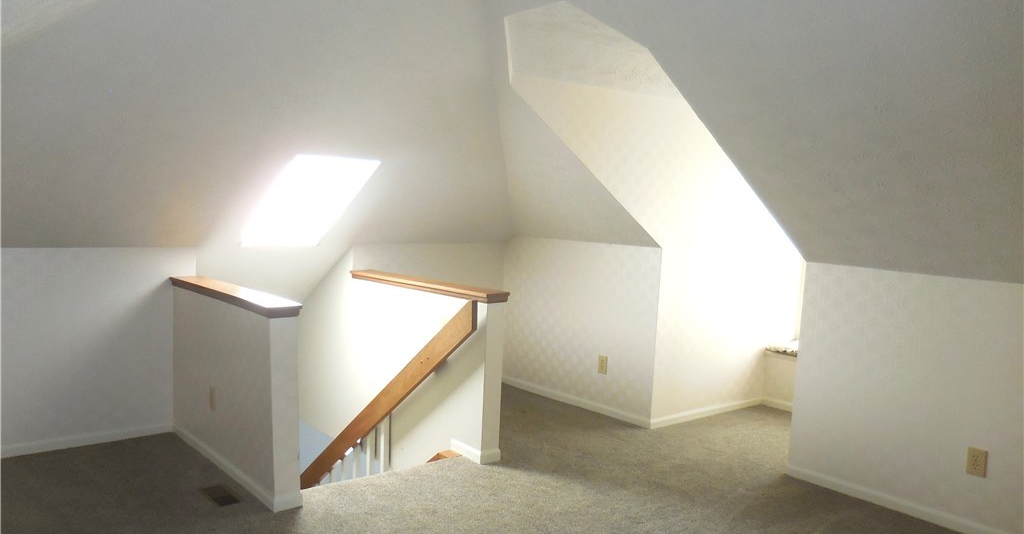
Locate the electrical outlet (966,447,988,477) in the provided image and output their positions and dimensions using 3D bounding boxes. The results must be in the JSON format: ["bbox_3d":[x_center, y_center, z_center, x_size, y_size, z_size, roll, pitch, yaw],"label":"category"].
[{"bbox_3d":[1.954,0.821,3.106,0.008,0.115,0.071,-1,6,-41],"label":"electrical outlet"}]

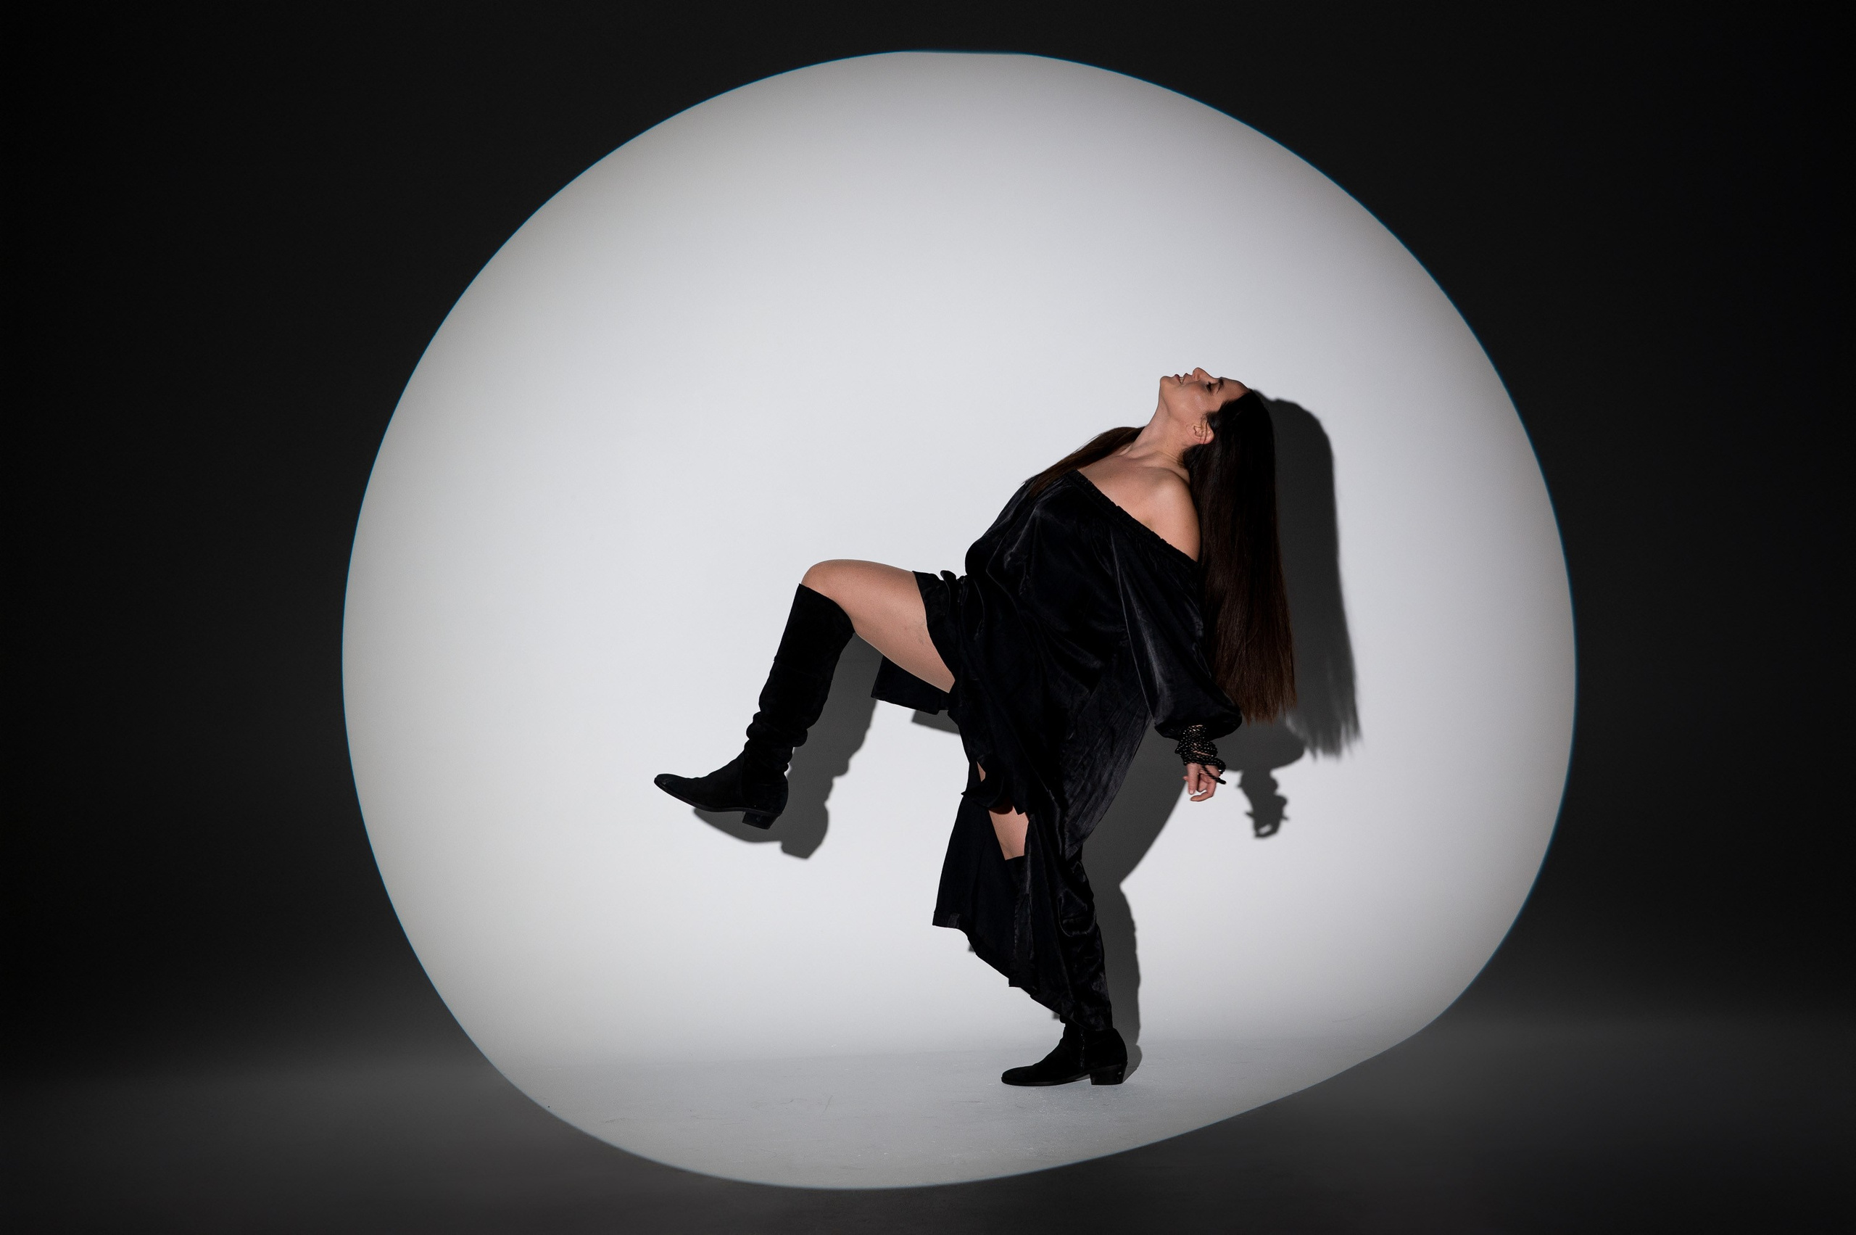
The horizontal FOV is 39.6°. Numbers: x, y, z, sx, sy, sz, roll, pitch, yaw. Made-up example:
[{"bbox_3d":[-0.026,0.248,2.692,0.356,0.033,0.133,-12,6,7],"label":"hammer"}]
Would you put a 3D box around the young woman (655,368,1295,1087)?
[{"bbox_3d":[0.100,0.228,5.350,1.270,1.470,0.550,0,1,-13],"label":"young woman"}]

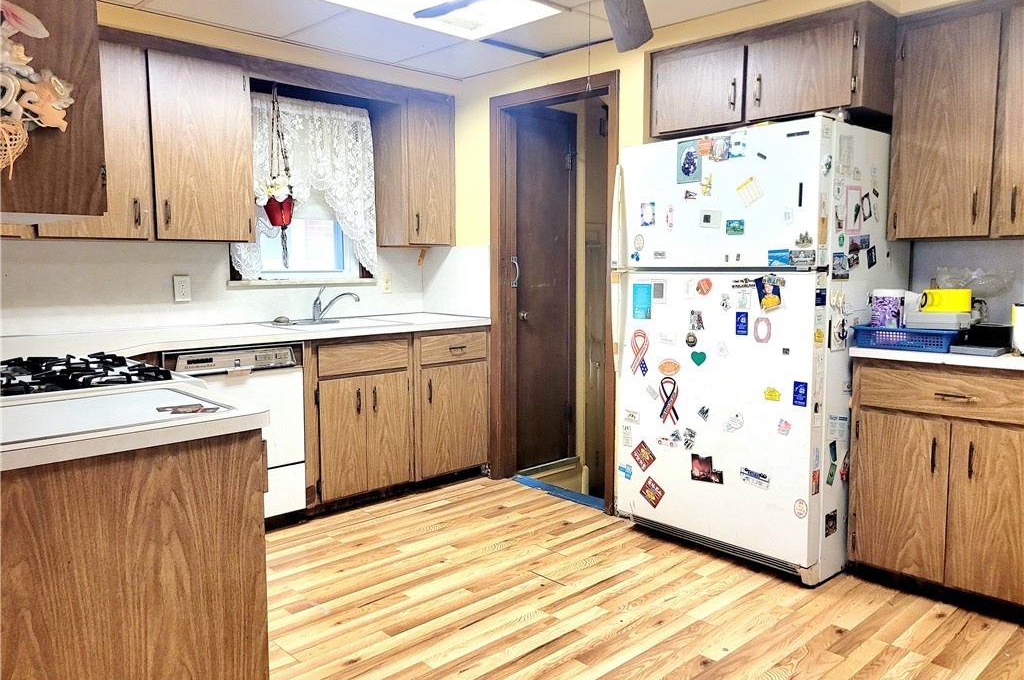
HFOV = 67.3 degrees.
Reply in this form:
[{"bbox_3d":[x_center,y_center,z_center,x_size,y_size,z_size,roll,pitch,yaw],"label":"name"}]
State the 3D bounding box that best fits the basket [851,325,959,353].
[{"bbox_3d":[1.461,-0.012,2.821,0.245,0.074,0.365,-6,8,-43],"label":"basket"}]

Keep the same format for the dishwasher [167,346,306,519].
[{"bbox_3d":[-1.373,0.404,3.522,0.612,0.787,0.600,-6,8,-43],"label":"dishwasher"}]

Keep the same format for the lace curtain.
[{"bbox_3d":[-1.084,-0.785,4.059,0.840,0.935,0.060,-6,8,-43],"label":"lace curtain"}]

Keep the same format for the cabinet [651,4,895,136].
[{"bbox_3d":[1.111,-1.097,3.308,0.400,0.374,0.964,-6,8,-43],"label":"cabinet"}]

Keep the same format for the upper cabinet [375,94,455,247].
[{"bbox_3d":[-0.550,-0.957,4.406,0.327,0.842,0.315,-6,8,-43],"label":"upper cabinet"}]

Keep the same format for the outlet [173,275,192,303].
[{"bbox_3d":[-1.580,-0.245,3.697,0.070,0.114,0.010,-6,8,-43],"label":"outlet"}]

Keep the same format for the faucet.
[{"bbox_3d":[-0.927,-0.183,4.009,0.270,0.180,0.060,1,6,11],"label":"faucet"}]

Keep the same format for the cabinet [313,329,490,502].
[{"bbox_3d":[-0.735,0.344,4.144,1.125,0.811,0.620,-6,8,-43],"label":"cabinet"}]

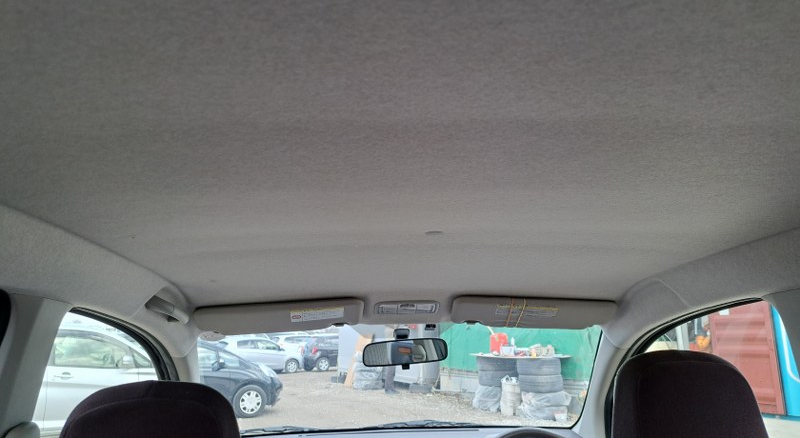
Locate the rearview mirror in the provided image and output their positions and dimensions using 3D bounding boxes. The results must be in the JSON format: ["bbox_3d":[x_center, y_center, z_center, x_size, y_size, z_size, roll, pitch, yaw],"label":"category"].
[{"bbox_3d":[0.012,0.354,1.464,0.222,0.065,0.040,-2,-10,-10],"label":"rearview mirror"}]

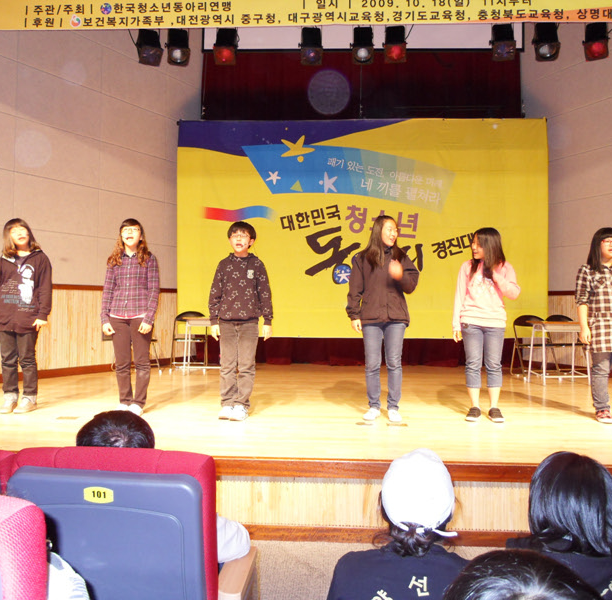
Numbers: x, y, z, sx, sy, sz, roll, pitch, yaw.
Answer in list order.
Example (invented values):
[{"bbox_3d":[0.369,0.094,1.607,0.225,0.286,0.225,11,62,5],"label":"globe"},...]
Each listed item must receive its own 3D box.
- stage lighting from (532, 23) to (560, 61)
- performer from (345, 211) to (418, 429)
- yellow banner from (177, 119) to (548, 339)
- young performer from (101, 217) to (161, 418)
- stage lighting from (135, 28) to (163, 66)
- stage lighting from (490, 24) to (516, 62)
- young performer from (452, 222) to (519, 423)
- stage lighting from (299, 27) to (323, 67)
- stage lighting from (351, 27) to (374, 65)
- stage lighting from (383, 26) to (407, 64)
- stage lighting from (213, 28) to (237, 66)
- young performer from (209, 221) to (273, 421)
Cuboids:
[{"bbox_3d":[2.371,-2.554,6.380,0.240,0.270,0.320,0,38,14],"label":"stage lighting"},{"bbox_3d":[0.606,0.131,5.032,0.532,1.578,0.350,1,-1,-5],"label":"performer"},{"bbox_3d":[0.739,-0.988,8.900,5.068,2.975,0.040,1,-1,3],"label":"yellow banner"},{"bbox_3d":[-1.389,0.127,5.157,0.445,1.547,0.300,1,-1,-7],"label":"young performer"},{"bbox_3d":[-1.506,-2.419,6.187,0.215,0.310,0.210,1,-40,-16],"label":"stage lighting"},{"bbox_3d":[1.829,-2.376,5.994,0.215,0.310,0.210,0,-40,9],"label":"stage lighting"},{"bbox_3d":[1.445,0.180,5.180,0.520,1.520,0.320,0,0,12],"label":"young performer"},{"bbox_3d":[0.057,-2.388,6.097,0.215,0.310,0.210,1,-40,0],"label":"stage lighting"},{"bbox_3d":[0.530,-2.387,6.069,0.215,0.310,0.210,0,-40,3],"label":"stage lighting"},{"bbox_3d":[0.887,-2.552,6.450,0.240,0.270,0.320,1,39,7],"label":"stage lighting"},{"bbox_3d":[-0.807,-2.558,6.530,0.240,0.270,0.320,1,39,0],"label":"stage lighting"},{"bbox_3d":[-0.493,0.151,4.996,0.468,1.515,0.310,1,-1,-1],"label":"young performer"}]

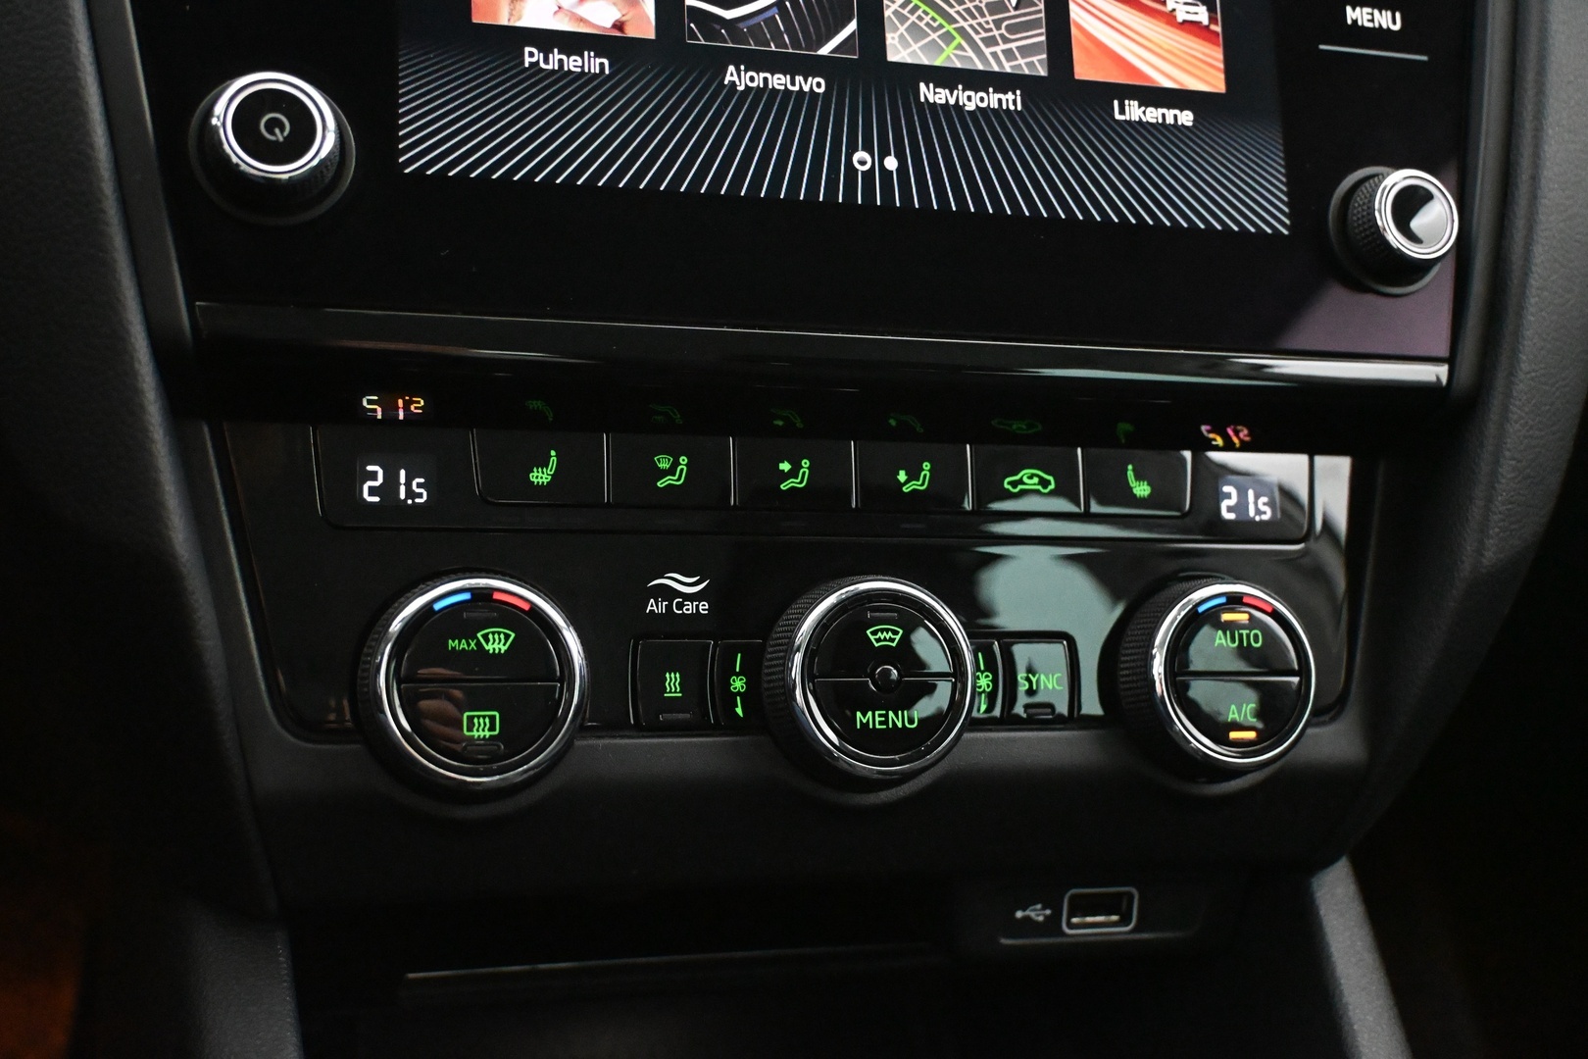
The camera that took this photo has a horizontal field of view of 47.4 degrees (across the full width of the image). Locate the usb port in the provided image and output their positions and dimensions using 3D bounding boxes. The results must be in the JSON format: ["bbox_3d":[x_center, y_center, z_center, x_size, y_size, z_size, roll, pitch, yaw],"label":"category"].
[{"bbox_3d":[0.060,0.076,0.366,0.016,0.009,0.007,1,8,-17],"label":"usb port"}]

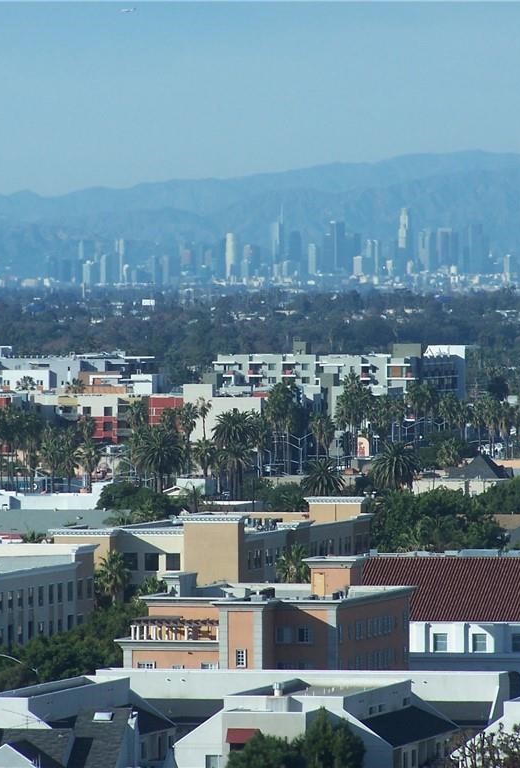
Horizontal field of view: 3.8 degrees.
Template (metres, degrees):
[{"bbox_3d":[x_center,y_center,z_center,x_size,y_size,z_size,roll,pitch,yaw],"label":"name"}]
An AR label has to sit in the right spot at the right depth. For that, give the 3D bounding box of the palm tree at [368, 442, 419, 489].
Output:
[{"bbox_3d":[21.050,15.230,1250.090,7.880,12.640,7.880,0,1,0],"label":"palm tree"}]

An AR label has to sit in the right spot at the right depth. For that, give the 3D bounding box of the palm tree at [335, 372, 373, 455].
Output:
[{"bbox_3d":[18.350,7.630,1555.870,7.460,19.780,7.460,0,1,0],"label":"palm tree"}]

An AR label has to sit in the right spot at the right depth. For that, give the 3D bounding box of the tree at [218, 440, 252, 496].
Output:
[{"bbox_3d":[-3.890,15.360,1260.080,5.400,12.120,5.400,0,1,0],"label":"tree"}]

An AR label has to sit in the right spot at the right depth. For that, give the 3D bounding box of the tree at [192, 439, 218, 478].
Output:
[{"bbox_3d":[-9.830,14.480,1429.890,4.690,9.300,4.690,0,1,0],"label":"tree"}]

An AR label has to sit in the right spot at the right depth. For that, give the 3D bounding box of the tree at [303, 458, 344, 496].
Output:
[{"bbox_3d":[9.610,16.750,1200.070,6.360,10.950,6.360,0,1,0],"label":"tree"}]

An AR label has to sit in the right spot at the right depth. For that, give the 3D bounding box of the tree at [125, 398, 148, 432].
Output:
[{"bbox_3d":[-21.810,11.040,1400.110,4.240,16.960,4.240,0,1,0],"label":"tree"}]

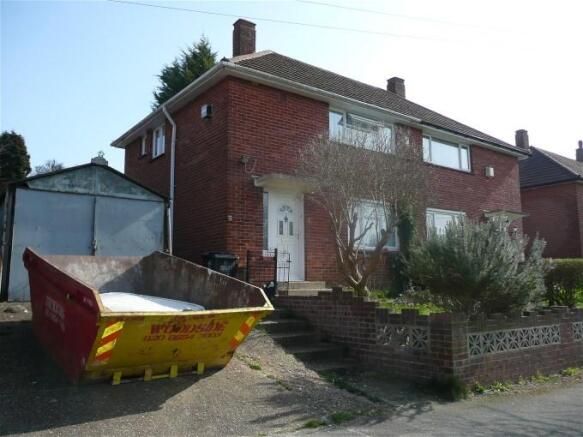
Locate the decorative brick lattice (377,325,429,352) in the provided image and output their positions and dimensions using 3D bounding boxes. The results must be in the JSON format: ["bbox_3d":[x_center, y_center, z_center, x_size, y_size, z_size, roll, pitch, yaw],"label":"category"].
[{"bbox_3d":[1.498,1.589,6.315,0.090,0.300,0.890,5,-8,-36],"label":"decorative brick lattice"}]

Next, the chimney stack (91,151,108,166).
[{"bbox_3d":[-3.828,-1.196,9.400,0.320,0.310,0.300,5,-9,-35],"label":"chimney stack"}]

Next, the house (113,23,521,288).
[{"bbox_3d":[1.420,-1.838,16.659,12.865,8.300,7.797,5,-8,-36],"label":"house"}]

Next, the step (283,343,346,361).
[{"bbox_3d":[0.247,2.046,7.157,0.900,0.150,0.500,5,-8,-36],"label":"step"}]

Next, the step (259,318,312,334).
[{"bbox_3d":[-0.253,1.763,7.704,0.920,0.170,0.400,5,-9,-35],"label":"step"}]

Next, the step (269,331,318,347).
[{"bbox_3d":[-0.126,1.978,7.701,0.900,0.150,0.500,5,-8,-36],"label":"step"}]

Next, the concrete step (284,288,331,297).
[{"bbox_3d":[0.207,1.629,10.266,1.380,0.150,0.380,5,-9,-35],"label":"concrete step"}]

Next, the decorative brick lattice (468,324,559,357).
[{"bbox_3d":[3.075,1.665,6.497,2.350,0.305,0.100,5,-9,-35],"label":"decorative brick lattice"}]

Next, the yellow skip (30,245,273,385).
[{"bbox_3d":[-1.953,1.086,5.645,1.760,1.040,3.320,7,0,-39],"label":"yellow skip"}]

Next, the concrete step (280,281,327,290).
[{"bbox_3d":[0.136,1.508,10.537,1.300,0.180,0.450,5,-8,-36],"label":"concrete step"}]

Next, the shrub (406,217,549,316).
[{"bbox_3d":[2.918,0.717,7.378,2.100,1.450,1.900,5,-9,-35],"label":"shrub"}]

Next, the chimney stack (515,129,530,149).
[{"bbox_3d":[12.078,-3.824,24.673,0.580,1.400,0.480,5,-9,-35],"label":"chimney stack"}]

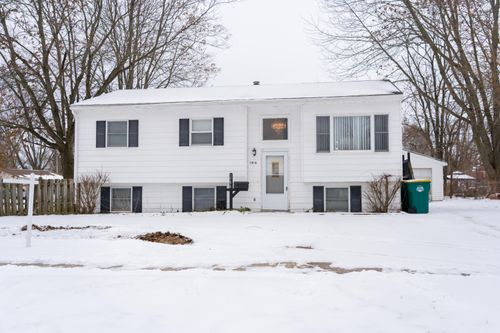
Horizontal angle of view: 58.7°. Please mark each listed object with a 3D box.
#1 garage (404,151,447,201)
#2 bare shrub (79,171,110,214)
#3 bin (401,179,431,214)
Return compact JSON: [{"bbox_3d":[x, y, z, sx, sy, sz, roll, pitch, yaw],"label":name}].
[{"bbox_3d":[10.146,0.687,32.295,6.200,3.350,6.500,0,-2,10],"label":"garage"},{"bbox_3d":[-5.706,0.948,16.200,1.020,1.550,0.920,0,-2,10],"label":"bare shrub"},{"bbox_3d":[5.584,1.006,14.900,0.840,1.130,0.680,0,-2,10],"label":"bin"}]

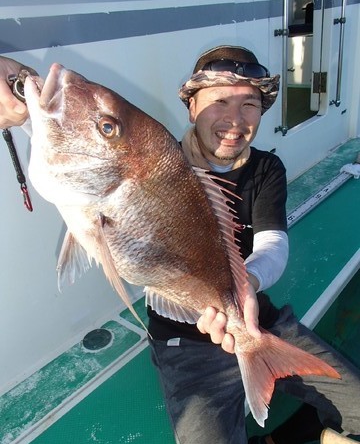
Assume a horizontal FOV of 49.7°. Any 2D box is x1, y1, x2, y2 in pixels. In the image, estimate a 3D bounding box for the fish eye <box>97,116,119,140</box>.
[{"bbox_3d":[-0.092,-0.122,0.504,0.030,0.028,0.014,0,6,0],"label":"fish eye"}]

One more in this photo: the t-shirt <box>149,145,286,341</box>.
[{"bbox_3d":[0.085,0.031,1.050,0.440,0.540,0.310,-16,28,-27],"label":"t-shirt"}]

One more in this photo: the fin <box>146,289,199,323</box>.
[{"bbox_3d":[-0.011,0.123,0.580,0.096,0.034,0.012,26,6,-13],"label":"fin"}]

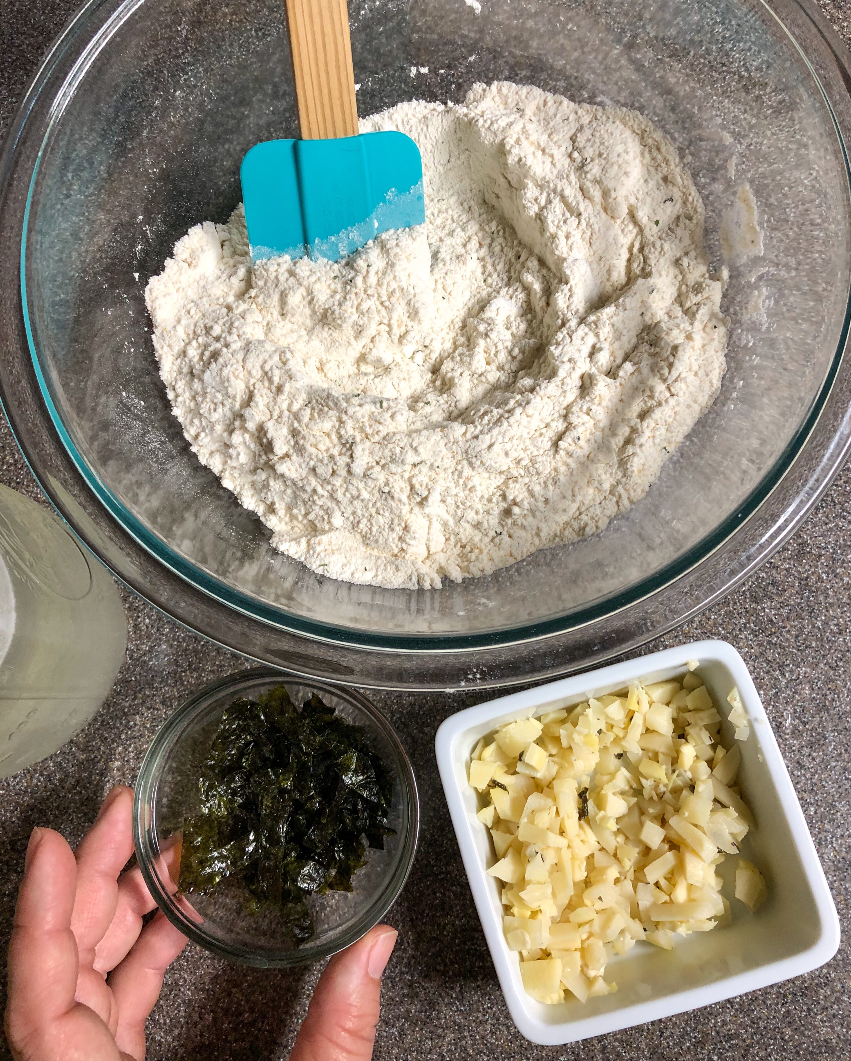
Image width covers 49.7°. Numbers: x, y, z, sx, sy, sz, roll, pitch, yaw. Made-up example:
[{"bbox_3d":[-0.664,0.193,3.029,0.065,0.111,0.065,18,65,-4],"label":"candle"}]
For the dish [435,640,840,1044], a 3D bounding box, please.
[{"bbox_3d":[0.065,0.097,0.302,0.103,0.042,0.103,-17,80,2],"label":"dish"}]

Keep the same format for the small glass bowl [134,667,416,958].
[{"bbox_3d":[-0.045,0.089,0.302,0.090,0.040,0.090,-1,81,4],"label":"small glass bowl"}]

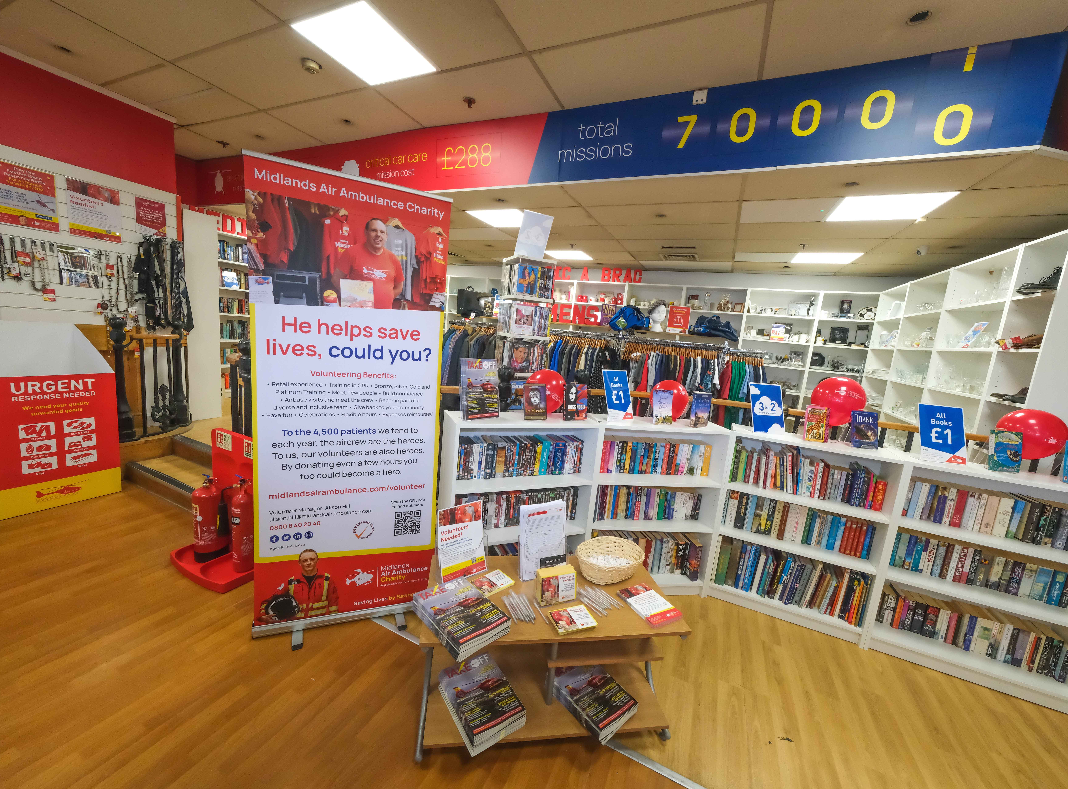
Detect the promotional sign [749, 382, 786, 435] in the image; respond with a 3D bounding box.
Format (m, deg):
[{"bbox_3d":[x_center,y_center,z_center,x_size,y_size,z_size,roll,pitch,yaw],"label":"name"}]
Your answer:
[{"bbox_3d":[1.432,0.087,2.419,0.212,0.298,0.030,4,-12,-8],"label":"promotional sign"}]

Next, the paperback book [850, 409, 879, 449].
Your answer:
[{"bbox_3d":[1.839,0.201,2.191,0.137,0.202,0.016,5,-6,0],"label":"paperback book"}]

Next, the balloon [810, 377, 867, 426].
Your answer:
[{"bbox_3d":[1.743,0.045,2.263,0.260,0.285,0.260,9,9,24],"label":"balloon"}]

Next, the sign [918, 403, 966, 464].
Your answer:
[{"bbox_3d":[2.117,0.204,2.046,0.212,0.298,0.030,6,-10,7],"label":"sign"}]

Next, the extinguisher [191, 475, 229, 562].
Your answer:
[{"bbox_3d":[-1.916,0.720,2.345,0.168,0.505,0.172,9,9,25],"label":"extinguisher"}]

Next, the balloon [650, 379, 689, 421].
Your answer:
[{"bbox_3d":[0.853,0.038,2.470,0.235,0.260,0.235,4,8,-11],"label":"balloon"}]

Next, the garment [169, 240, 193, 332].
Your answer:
[{"bbox_3d":[-3.263,-0.998,3.638,0.180,0.800,0.110,10,9,28],"label":"garment"}]

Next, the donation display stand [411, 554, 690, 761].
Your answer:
[{"bbox_3d":[0.039,1.037,1.627,0.955,0.500,0.495,4,8,-10],"label":"donation display stand"}]

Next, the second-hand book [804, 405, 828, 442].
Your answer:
[{"bbox_3d":[1.612,0.169,2.245,0.125,0.195,0.025,7,-5,14],"label":"second-hand book"}]

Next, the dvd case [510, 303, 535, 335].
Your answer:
[{"bbox_3d":[-0.072,-0.486,2.560,0.140,0.190,0.020,3,8,-15],"label":"dvd case"}]

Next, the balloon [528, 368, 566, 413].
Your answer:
[{"bbox_3d":[0.071,-0.016,2.240,0.235,0.260,0.235,4,8,-11],"label":"balloon"}]

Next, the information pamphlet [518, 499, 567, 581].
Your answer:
[{"bbox_3d":[0.045,0.622,1.690,0.215,0.300,0.050,1,-4,-25],"label":"information pamphlet"}]

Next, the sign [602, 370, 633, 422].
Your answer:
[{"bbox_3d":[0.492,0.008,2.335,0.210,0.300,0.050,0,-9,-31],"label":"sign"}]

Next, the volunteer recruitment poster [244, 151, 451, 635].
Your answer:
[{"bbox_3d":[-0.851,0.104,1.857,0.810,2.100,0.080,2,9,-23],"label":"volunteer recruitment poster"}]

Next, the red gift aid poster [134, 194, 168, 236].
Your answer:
[{"bbox_3d":[-3.401,-1.570,3.502,0.010,0.297,0.210,10,9,28],"label":"red gift aid poster"}]

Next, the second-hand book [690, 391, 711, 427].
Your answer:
[{"bbox_3d":[1.007,0.096,2.379,0.130,0.198,0.028,1,5,-29],"label":"second-hand book"}]

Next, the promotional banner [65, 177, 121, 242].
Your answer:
[{"bbox_3d":[-3.590,-1.492,3.230,0.015,0.420,0.297,10,9,29],"label":"promotional banner"}]

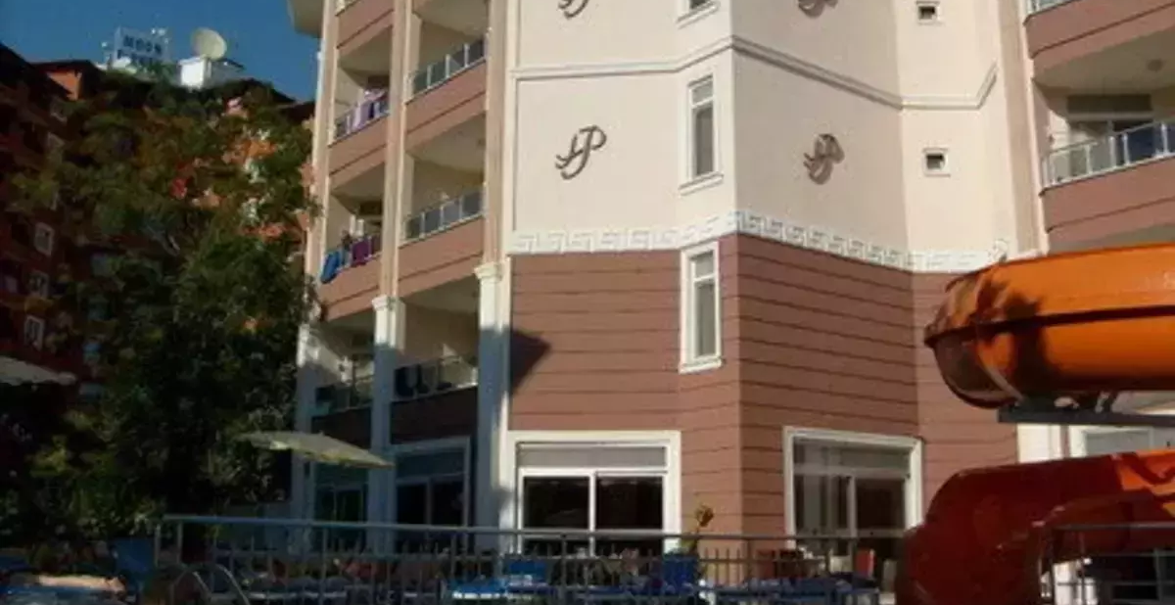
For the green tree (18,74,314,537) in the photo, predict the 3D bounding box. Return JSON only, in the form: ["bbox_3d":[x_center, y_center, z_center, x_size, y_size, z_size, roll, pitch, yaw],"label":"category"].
[{"bbox_3d":[-7.128,0.349,20.168,5.200,8.967,4.800,0,-13,0],"label":"green tree"}]

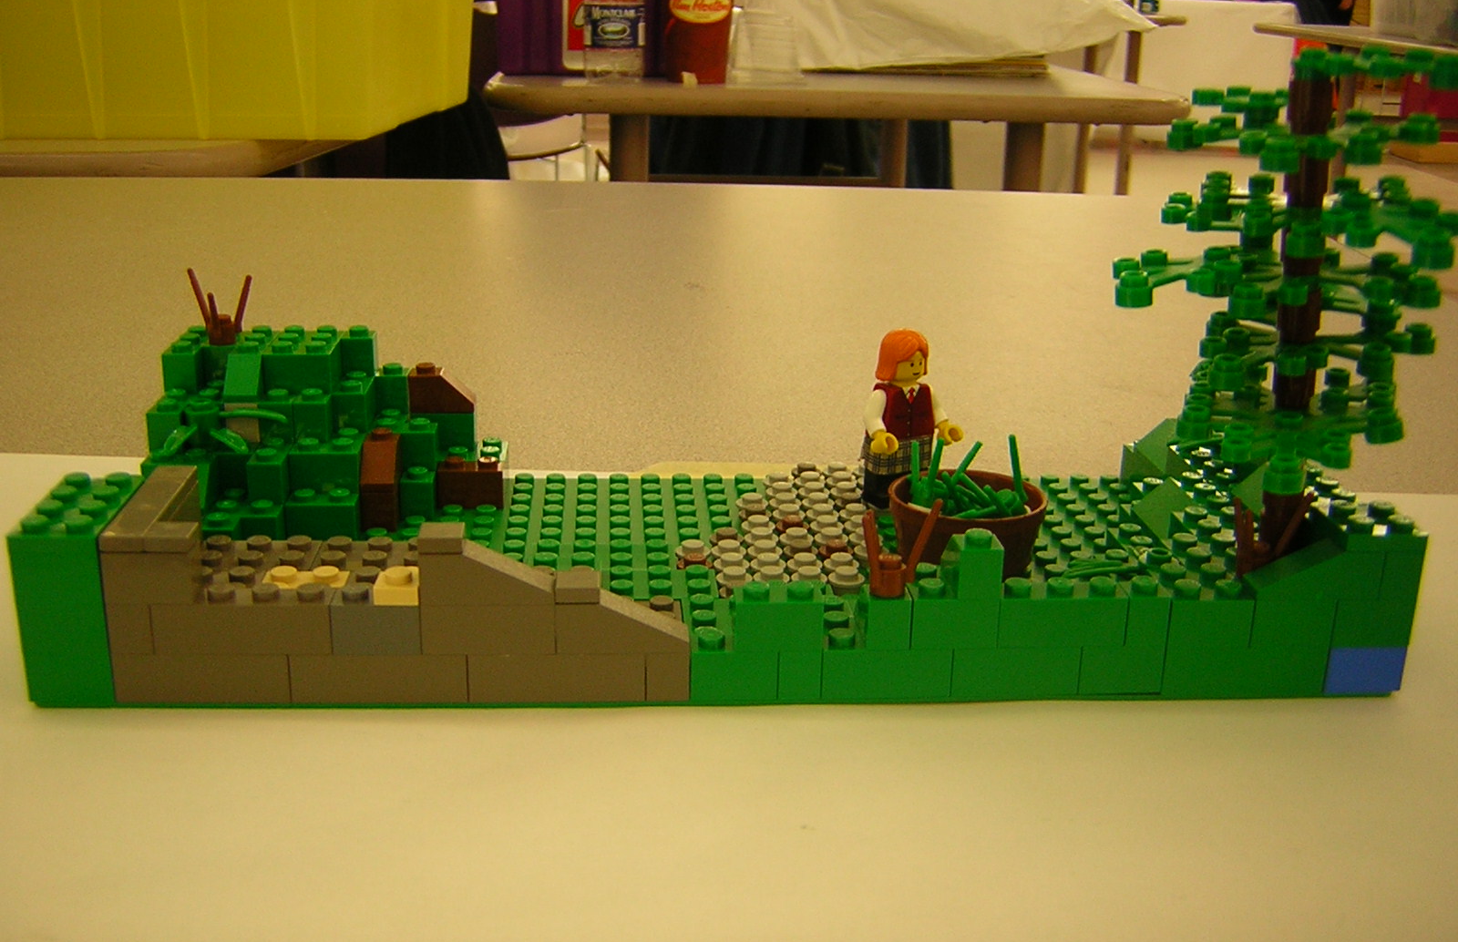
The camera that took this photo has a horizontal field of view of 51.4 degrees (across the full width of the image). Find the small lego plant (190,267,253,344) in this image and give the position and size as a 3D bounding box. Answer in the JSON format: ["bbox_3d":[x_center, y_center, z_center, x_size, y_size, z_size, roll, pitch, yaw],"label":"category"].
[{"bbox_3d":[-0.121,-0.039,0.360,0.015,0.018,0.015,0,18,-5],"label":"small lego plant"}]

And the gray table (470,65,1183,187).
[{"bbox_3d":[0.067,-0.272,2.386,0.765,0.740,1.450,0,18,-4],"label":"gray table"}]

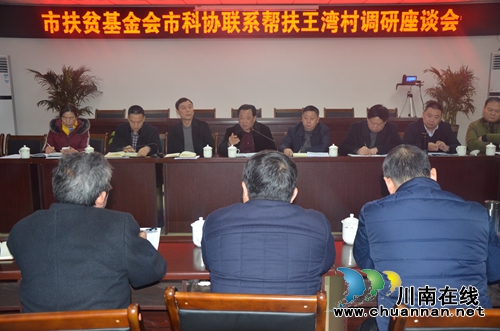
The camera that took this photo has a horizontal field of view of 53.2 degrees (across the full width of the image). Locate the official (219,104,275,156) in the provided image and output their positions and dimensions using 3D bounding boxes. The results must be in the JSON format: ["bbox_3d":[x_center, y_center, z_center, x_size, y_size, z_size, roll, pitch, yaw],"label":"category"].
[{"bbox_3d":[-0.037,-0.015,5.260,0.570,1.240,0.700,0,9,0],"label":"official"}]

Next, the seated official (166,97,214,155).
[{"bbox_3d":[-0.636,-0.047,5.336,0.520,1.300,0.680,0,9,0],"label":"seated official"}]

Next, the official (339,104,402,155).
[{"bbox_3d":[1.240,-0.002,5.224,0.630,1.230,0.720,1,10,5],"label":"official"}]

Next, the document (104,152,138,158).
[{"bbox_3d":[-1.276,-0.104,4.952,0.340,0.025,0.240,0,9,0],"label":"document"}]

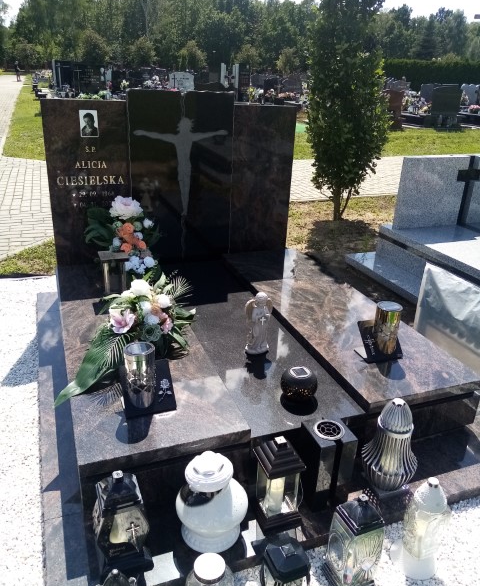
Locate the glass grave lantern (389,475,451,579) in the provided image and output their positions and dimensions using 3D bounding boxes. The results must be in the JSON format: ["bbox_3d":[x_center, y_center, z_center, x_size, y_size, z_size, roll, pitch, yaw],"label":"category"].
[{"bbox_3d":[0.592,0.746,1.525,0.138,0.381,0.138,-7,26,-21],"label":"glass grave lantern"}]

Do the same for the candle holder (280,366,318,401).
[{"bbox_3d":[0.225,0.337,1.774,0.137,0.113,0.137,2,24,-1],"label":"candle holder"}]

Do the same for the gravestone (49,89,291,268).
[{"bbox_3d":[-0.399,-0.755,3.169,1.602,1.059,0.098,-6,26,-20],"label":"gravestone"}]

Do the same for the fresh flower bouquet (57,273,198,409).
[{"bbox_3d":[-0.486,0.150,2.118,0.623,0.249,0.676,-6,26,-20],"label":"fresh flower bouquet"}]

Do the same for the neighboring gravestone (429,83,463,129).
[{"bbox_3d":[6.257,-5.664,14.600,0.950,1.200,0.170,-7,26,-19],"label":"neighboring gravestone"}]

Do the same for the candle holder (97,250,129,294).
[{"bbox_3d":[-0.653,-0.114,2.498,0.140,0.178,0.140,-7,26,-21],"label":"candle holder"}]

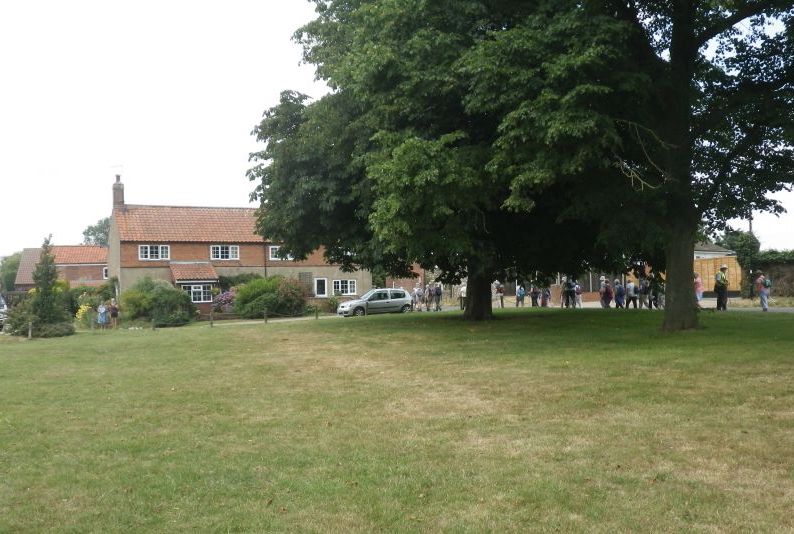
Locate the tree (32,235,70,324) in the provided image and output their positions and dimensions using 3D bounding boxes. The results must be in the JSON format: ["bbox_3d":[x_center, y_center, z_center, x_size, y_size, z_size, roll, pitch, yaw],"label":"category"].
[{"bbox_3d":[-15.188,0.659,31.000,1.600,4.176,1.600,-1,-1,-26],"label":"tree"}]

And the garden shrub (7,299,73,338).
[{"bbox_3d":[-15.065,2.145,29.800,2.750,1.458,2.500,-1,-1,-27],"label":"garden shrub"}]

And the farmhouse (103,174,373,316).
[{"bbox_3d":[-9.493,-1.178,44.721,15.460,8.471,6.700,-1,-1,-27],"label":"farmhouse"}]

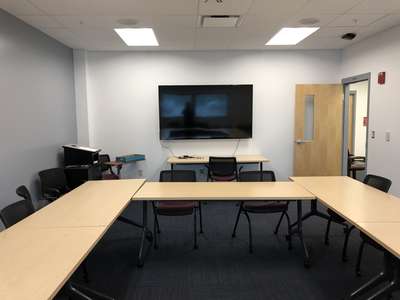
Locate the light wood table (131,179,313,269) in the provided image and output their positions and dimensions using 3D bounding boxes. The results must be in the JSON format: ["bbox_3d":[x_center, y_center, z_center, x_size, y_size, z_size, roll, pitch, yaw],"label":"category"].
[{"bbox_3d":[0.239,0.796,3.575,1.810,0.735,0.760,0,6,0],"label":"light wood table"}]

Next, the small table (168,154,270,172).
[{"bbox_3d":[0.344,0.524,6.151,1.820,0.735,0.750,0,6,0],"label":"small table"}]

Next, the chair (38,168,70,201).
[{"bbox_3d":[-1.700,0.686,4.185,0.580,0.840,0.600,4,7,32],"label":"chair"}]

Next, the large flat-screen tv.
[{"bbox_3d":[0.128,-0.770,6.677,1.910,1.100,0.080,0,6,0],"label":"large flat-screen tv"}]

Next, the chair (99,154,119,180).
[{"bbox_3d":[-1.668,0.540,5.578,0.600,0.840,0.580,-4,7,-34],"label":"chair"}]

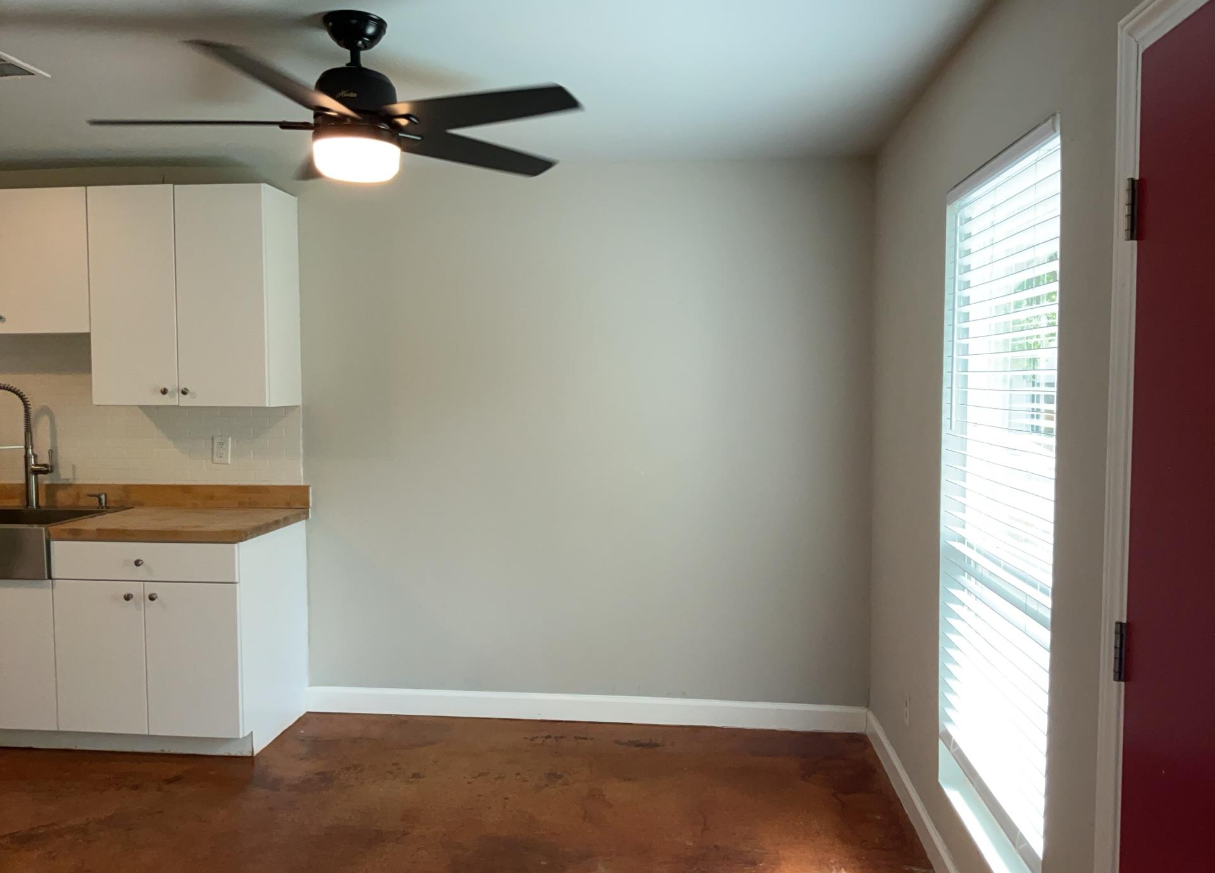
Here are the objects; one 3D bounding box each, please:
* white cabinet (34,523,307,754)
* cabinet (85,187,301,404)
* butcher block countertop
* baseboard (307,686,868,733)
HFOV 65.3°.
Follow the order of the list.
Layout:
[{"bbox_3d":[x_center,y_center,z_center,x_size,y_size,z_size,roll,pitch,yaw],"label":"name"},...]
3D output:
[{"bbox_3d":[-1.765,0.825,3.994,0.770,0.876,0.636,0,3,5],"label":"white cabinet"},{"bbox_3d":[-1.764,-0.589,4.082,0.768,0.913,0.321,0,3,5],"label":"cabinet"},{"bbox_3d":[-1.758,0.363,3.969,0.794,0.046,0.639,0,3,5],"label":"butcher block countertop"},{"bbox_3d":[-0.118,1.198,4.165,2.483,0.109,0.018,0,3,5],"label":"baseboard"}]

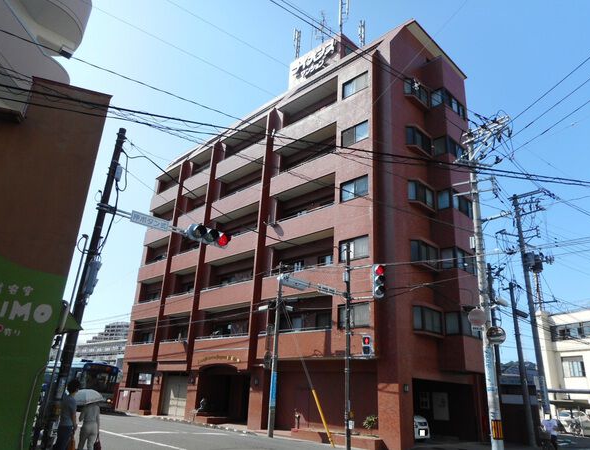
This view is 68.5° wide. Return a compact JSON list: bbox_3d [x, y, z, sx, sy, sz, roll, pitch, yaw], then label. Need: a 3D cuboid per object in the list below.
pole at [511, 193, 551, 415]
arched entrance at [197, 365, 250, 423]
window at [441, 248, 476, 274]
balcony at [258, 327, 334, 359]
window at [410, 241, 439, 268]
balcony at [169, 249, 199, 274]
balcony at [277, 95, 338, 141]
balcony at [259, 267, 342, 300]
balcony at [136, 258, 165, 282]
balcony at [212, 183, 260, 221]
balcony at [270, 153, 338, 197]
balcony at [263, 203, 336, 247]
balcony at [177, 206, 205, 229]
[{"bbox_3d":[12.517,4.394,22.821,0.420,13.154,0.420,21,-26,-40],"label":"pole"},{"bbox_3d":[-3.274,8.642,22.200,4.262,2.822,1.008,-17,-29,42],"label":"arched entrance"},{"bbox_3d":[7.443,1.698,19.516,2.030,1.022,0.700,21,-26,-41],"label":"window"},{"bbox_3d":[0.192,5.553,19.799,1.078,1.176,4.746,21,-26,-41],"label":"balcony"},{"bbox_3d":[5.699,1.356,18.860,1.680,1.064,0.462,21,-26,-41],"label":"window"},{"bbox_3d":[-6.721,2.453,29.365,1.197,1.140,3.847,21,-26,-40],"label":"balcony"},{"bbox_3d":[0.829,-5.109,24.051,4.688,1.158,1.066,-17,-29,42],"label":"balcony"},{"bbox_3d":[0.481,2.983,21.194,1.197,1.126,4.987,21,-26,-40],"label":"balcony"},{"bbox_3d":[-9.656,3.377,31.200,4.489,1.124,1.100,-17,-28,42],"label":"balcony"},{"bbox_3d":[-3.134,-1.267,26.235,1.078,1.190,5.250,21,-26,-41],"label":"balcony"},{"bbox_3d":[0.678,-2.430,23.008,4.688,1.158,1.066,-17,-29,42],"label":"balcony"},{"bbox_3d":[0.526,0.250,21.964,4.688,1.158,1.066,-17,-29,42],"label":"balcony"},{"bbox_3d":[-6.412,-0.187,29.311,3.839,1.124,1.100,-17,-28,42],"label":"balcony"}]

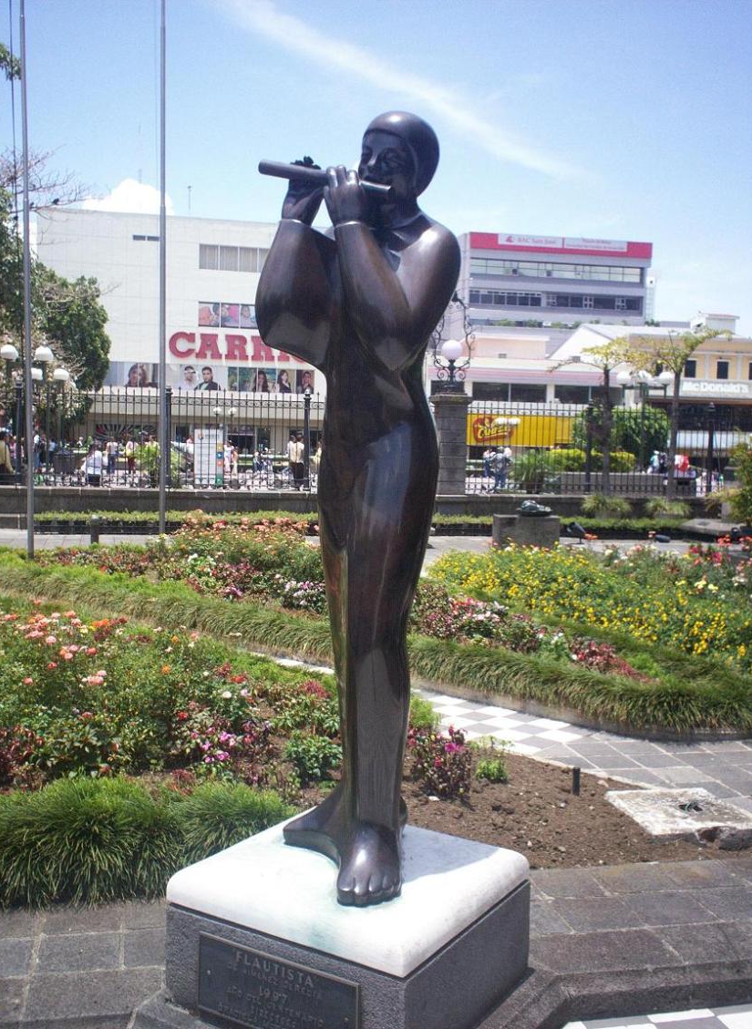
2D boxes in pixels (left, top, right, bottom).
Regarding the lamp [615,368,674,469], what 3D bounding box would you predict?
[{"bbox_3d":[8.386,-2.909,33.381,1.750,3.200,1.700,2,3,12],"label":"lamp"}]

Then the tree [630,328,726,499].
[{"bbox_3d":[6.683,-2.142,23.711,2.100,3.841,2.000,0,3,-12],"label":"tree"}]

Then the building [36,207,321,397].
[{"bbox_3d":[-12.880,-11.330,76.843,20.404,16.081,17.000,0,3,-12],"label":"building"}]

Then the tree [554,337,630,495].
[{"bbox_3d":[4.847,-2.053,23.717,1.800,3.582,1.800,0,3,-12],"label":"tree"}]

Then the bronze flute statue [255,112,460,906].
[{"bbox_3d":[-0.039,-0.060,3.062,0.550,2.146,0.614,3,4,36],"label":"bronze flute statue"}]

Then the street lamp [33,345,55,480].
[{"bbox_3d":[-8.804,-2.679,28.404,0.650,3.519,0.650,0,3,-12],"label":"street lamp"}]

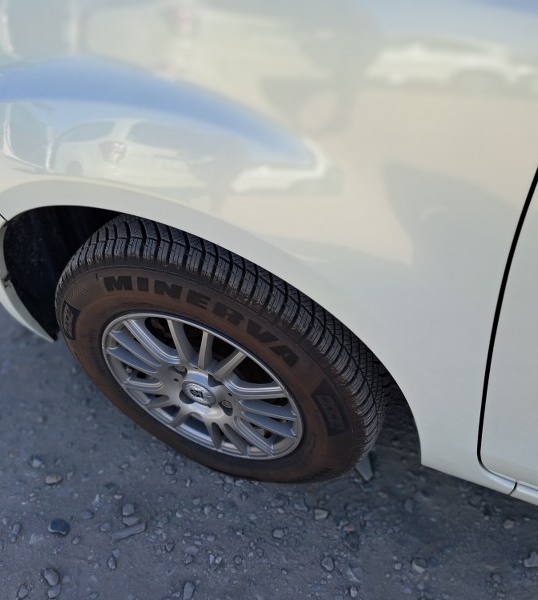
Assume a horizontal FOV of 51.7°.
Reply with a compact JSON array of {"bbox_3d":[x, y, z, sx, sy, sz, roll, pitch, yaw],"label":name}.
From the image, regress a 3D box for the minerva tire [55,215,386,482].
[{"bbox_3d":[-0.095,0.113,1.005,0.603,0.598,0.175,15,49,18],"label":"minerva tire"}]

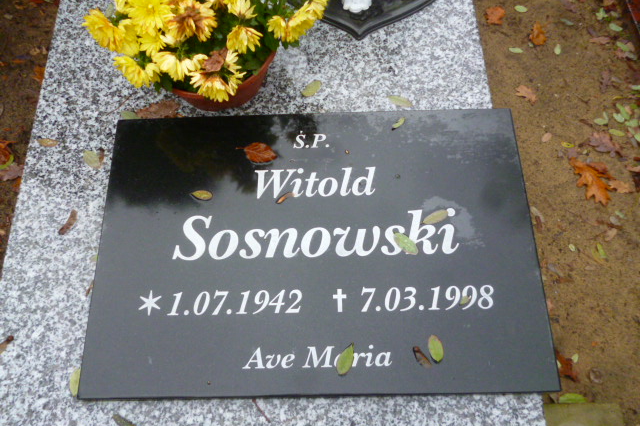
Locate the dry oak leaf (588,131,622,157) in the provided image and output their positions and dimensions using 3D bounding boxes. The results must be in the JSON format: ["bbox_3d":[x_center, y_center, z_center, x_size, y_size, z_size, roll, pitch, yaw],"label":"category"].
[{"bbox_3d":[0.645,-0.155,1.169,0.076,0.018,0.051,36,74,14],"label":"dry oak leaf"}]

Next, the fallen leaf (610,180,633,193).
[{"bbox_3d":[0.701,-0.060,1.204,0.052,0.009,0.027,25,71,11],"label":"fallen leaf"}]

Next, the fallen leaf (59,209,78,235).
[{"bbox_3d":[-0.372,0.015,0.769,0.013,0.008,0.042,23,71,10],"label":"fallen leaf"}]

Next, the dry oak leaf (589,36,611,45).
[{"bbox_3d":[0.673,-0.412,1.243,0.051,0.012,0.024,3,69,3],"label":"dry oak leaf"}]

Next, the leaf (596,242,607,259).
[{"bbox_3d":[0.590,0.079,1.084,0.011,0.009,0.041,-14,69,-3],"label":"leaf"}]

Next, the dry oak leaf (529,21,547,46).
[{"bbox_3d":[0.539,-0.445,1.282,0.041,0.025,0.074,7,69,5],"label":"dry oak leaf"}]

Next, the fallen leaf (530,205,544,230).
[{"bbox_3d":[0.468,0.010,1.115,0.018,0.010,0.055,-14,69,-3],"label":"fallen leaf"}]

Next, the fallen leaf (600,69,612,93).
[{"bbox_3d":[0.683,-0.314,1.234,0.021,0.010,0.066,15,70,8],"label":"fallen leaf"}]

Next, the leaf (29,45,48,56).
[{"bbox_3d":[-0.741,-0.427,1.362,0.052,0.015,0.034,1,69,2],"label":"leaf"}]

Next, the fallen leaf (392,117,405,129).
[{"bbox_3d":[0.117,-0.134,0.775,0.026,0.010,0.010,-37,72,-12],"label":"fallen leaf"}]

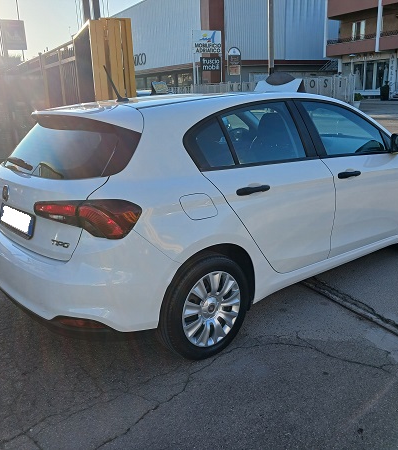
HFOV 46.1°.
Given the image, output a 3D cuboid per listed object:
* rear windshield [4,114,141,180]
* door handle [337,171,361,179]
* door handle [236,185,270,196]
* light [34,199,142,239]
[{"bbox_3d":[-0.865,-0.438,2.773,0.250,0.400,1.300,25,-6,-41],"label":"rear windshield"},{"bbox_3d":[1.049,-0.353,3.248,0.255,0.045,0.047,-14,19,-37],"label":"door handle"},{"bbox_3d":[0.310,-0.198,2.659,0.255,0.045,0.047,-14,19,-37],"label":"door handle"},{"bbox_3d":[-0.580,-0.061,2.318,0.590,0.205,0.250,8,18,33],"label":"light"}]

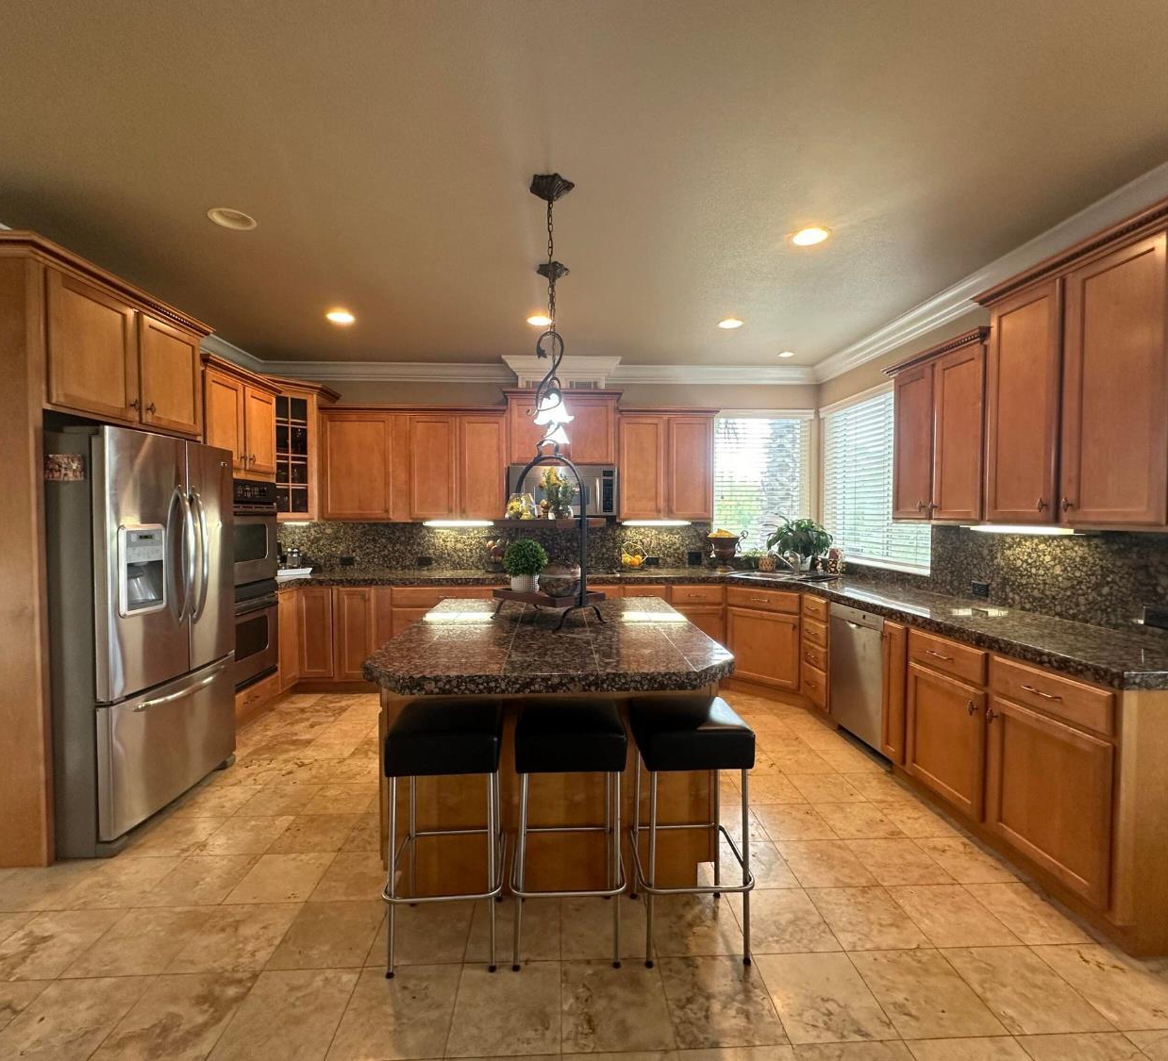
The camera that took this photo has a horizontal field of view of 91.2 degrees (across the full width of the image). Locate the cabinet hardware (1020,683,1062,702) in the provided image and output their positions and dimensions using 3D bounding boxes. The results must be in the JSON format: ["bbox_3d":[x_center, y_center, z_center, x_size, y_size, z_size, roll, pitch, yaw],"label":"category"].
[{"bbox_3d":[1.655,0.591,2.083,0.032,0.020,0.155,0,2,-3],"label":"cabinet hardware"}]

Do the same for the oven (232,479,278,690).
[{"bbox_3d":[-2.484,0.328,3.729,0.615,1.320,0.765,0,1,-2],"label":"oven"}]

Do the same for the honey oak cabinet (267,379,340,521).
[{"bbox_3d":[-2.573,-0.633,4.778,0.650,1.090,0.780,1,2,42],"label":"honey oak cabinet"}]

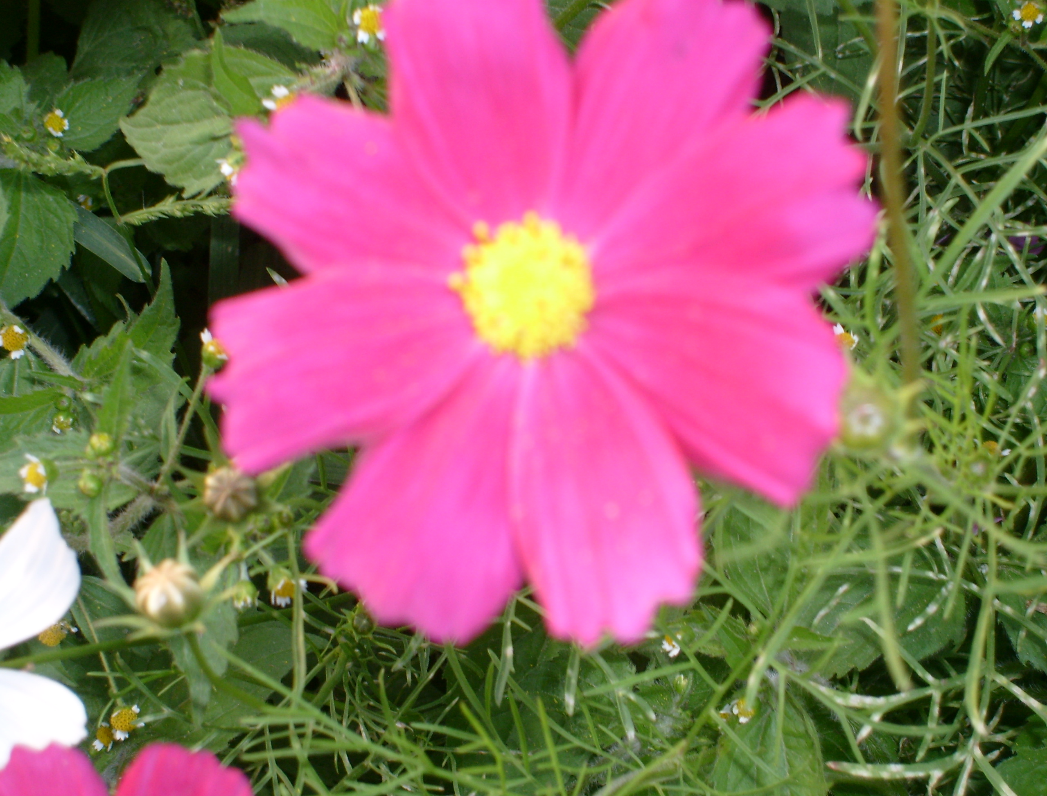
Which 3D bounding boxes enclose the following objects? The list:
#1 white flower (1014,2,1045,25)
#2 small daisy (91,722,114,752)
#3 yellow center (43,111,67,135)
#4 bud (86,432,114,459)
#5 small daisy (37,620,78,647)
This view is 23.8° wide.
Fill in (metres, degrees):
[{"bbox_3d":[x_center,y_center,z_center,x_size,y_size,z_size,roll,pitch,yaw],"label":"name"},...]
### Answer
[{"bbox_3d":[0.106,-0.080,0.520,0.006,0.004,0.006,0,81,0],"label":"white flower"},{"bbox_3d":[-0.069,0.056,0.410,0.004,0.005,0.003,0,24,13],"label":"small daisy"},{"bbox_3d":[-0.078,-0.046,0.415,0.004,0.003,0.004,0,81,-3],"label":"yellow center"},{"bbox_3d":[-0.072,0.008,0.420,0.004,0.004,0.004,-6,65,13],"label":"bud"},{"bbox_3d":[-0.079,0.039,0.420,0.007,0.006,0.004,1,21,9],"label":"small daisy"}]

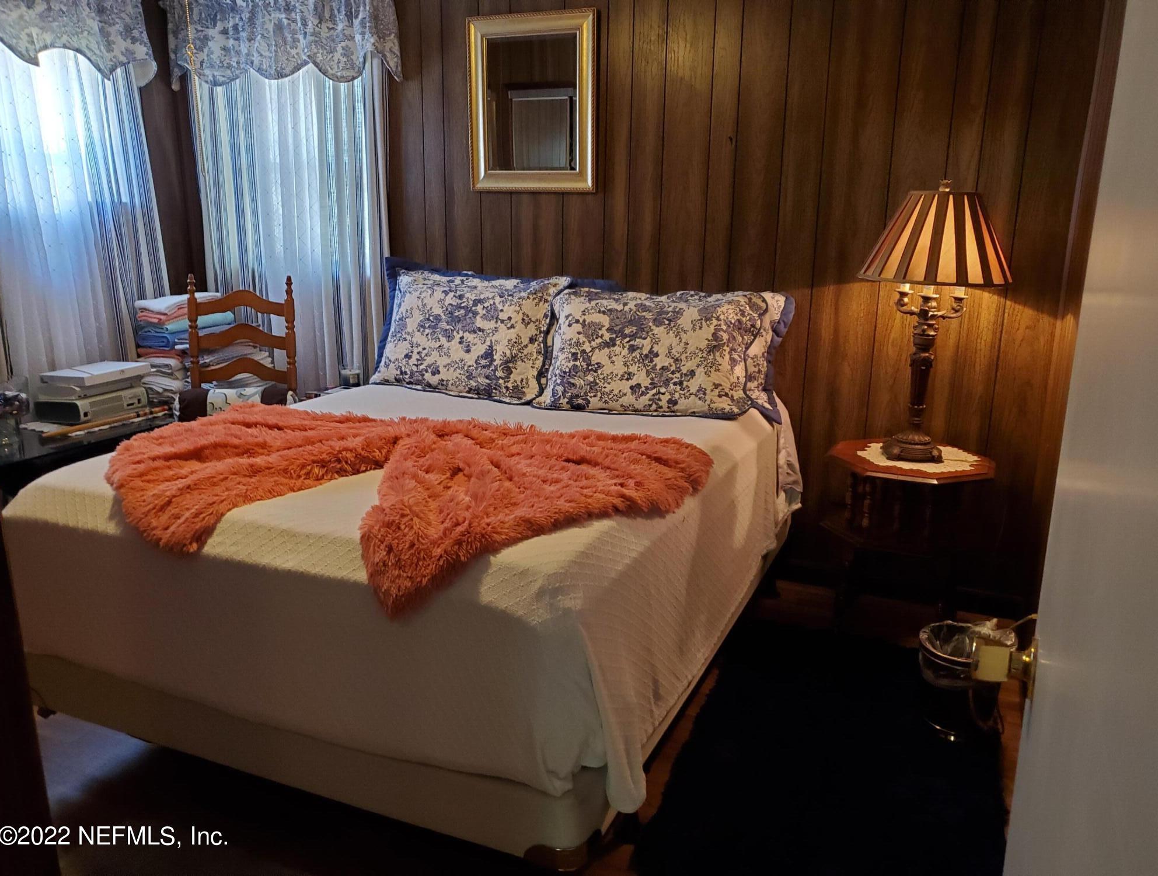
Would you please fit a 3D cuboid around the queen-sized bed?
[{"bbox_3d":[-0.323,0.237,2.697,1.590,0.550,1.960,6,14,23],"label":"queen-sized bed"}]

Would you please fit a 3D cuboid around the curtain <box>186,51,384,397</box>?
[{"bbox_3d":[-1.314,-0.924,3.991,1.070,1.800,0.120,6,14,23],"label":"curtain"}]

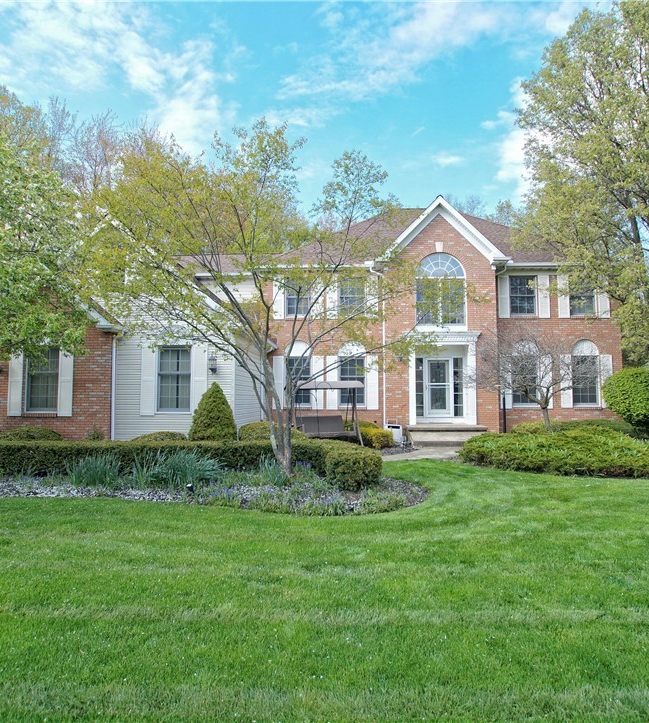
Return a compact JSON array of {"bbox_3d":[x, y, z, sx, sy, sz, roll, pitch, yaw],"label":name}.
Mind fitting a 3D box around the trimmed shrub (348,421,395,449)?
[{"bbox_3d":[1.400,2.159,14.384,1.400,0.720,1.250,0,-4,0],"label":"trimmed shrub"}]

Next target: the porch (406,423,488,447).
[{"bbox_3d":[3.740,2.262,14.858,2.450,0.540,2.000,0,-4,0],"label":"porch"}]

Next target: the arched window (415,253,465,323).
[{"bbox_3d":[3.860,-2.389,16.006,1.700,2.450,0.160,0,-4,0],"label":"arched window"}]

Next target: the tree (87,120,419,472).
[{"bbox_3d":[-1.400,-1.190,9.506,6.100,6.700,5.700,0,-4,0],"label":"tree"}]

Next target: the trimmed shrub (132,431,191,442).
[{"bbox_3d":[-3.920,1.986,11.489,1.400,0.650,1.200,0,-4,0],"label":"trimmed shrub"}]

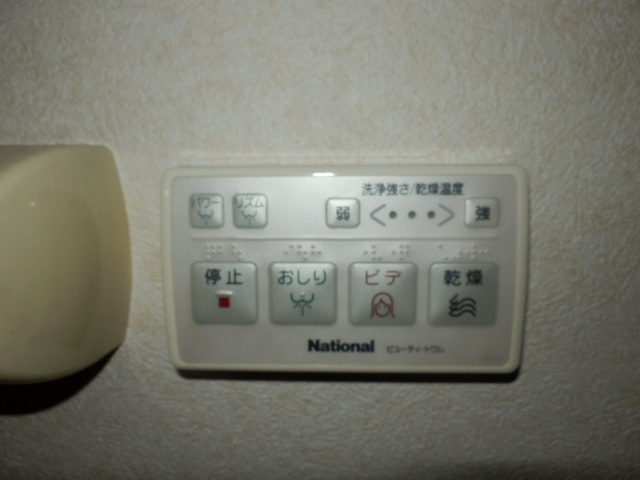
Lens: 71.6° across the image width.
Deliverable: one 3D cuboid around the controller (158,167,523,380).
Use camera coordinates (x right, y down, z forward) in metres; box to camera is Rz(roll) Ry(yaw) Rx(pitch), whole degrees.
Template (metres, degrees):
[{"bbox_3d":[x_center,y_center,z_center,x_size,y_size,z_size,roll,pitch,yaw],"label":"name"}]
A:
[{"bbox_3d":[0.010,0.012,0.186,0.144,0.084,0.020,0,6,2],"label":"controller"}]

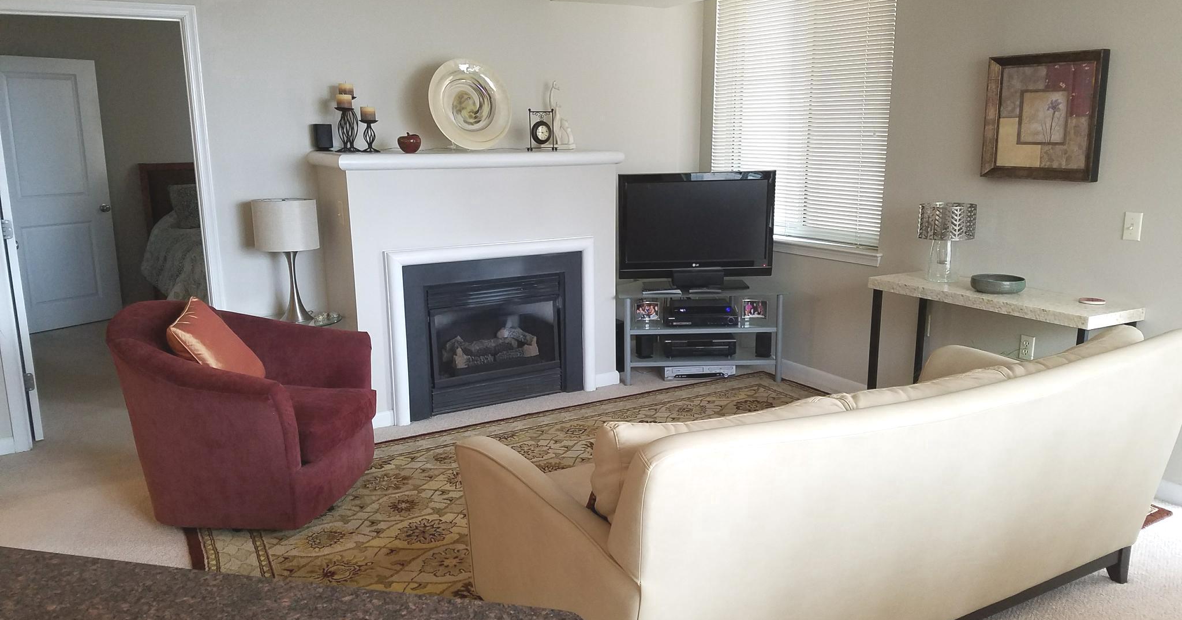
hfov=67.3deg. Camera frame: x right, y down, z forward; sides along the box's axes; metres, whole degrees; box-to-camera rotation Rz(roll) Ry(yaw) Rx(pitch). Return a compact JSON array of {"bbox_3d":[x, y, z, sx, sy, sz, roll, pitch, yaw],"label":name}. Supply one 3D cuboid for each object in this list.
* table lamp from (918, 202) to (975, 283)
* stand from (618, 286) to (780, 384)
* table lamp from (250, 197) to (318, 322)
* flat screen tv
[{"bbox_3d":[1.703,-0.320,4.264,0.252,0.368,0.252,-8,14,-29],"label":"table lamp"},{"bbox_3d":[0.658,0.121,5.485,1.000,0.555,0.500,-1,12,-2],"label":"stand"},{"bbox_3d":[-1.541,-0.253,4.537,0.312,0.628,0.312,-8,14,-29],"label":"table lamp"},{"bbox_3d":[0.630,-0.488,5.387,0.930,0.688,0.250,-1,12,-2],"label":"flat screen tv"}]

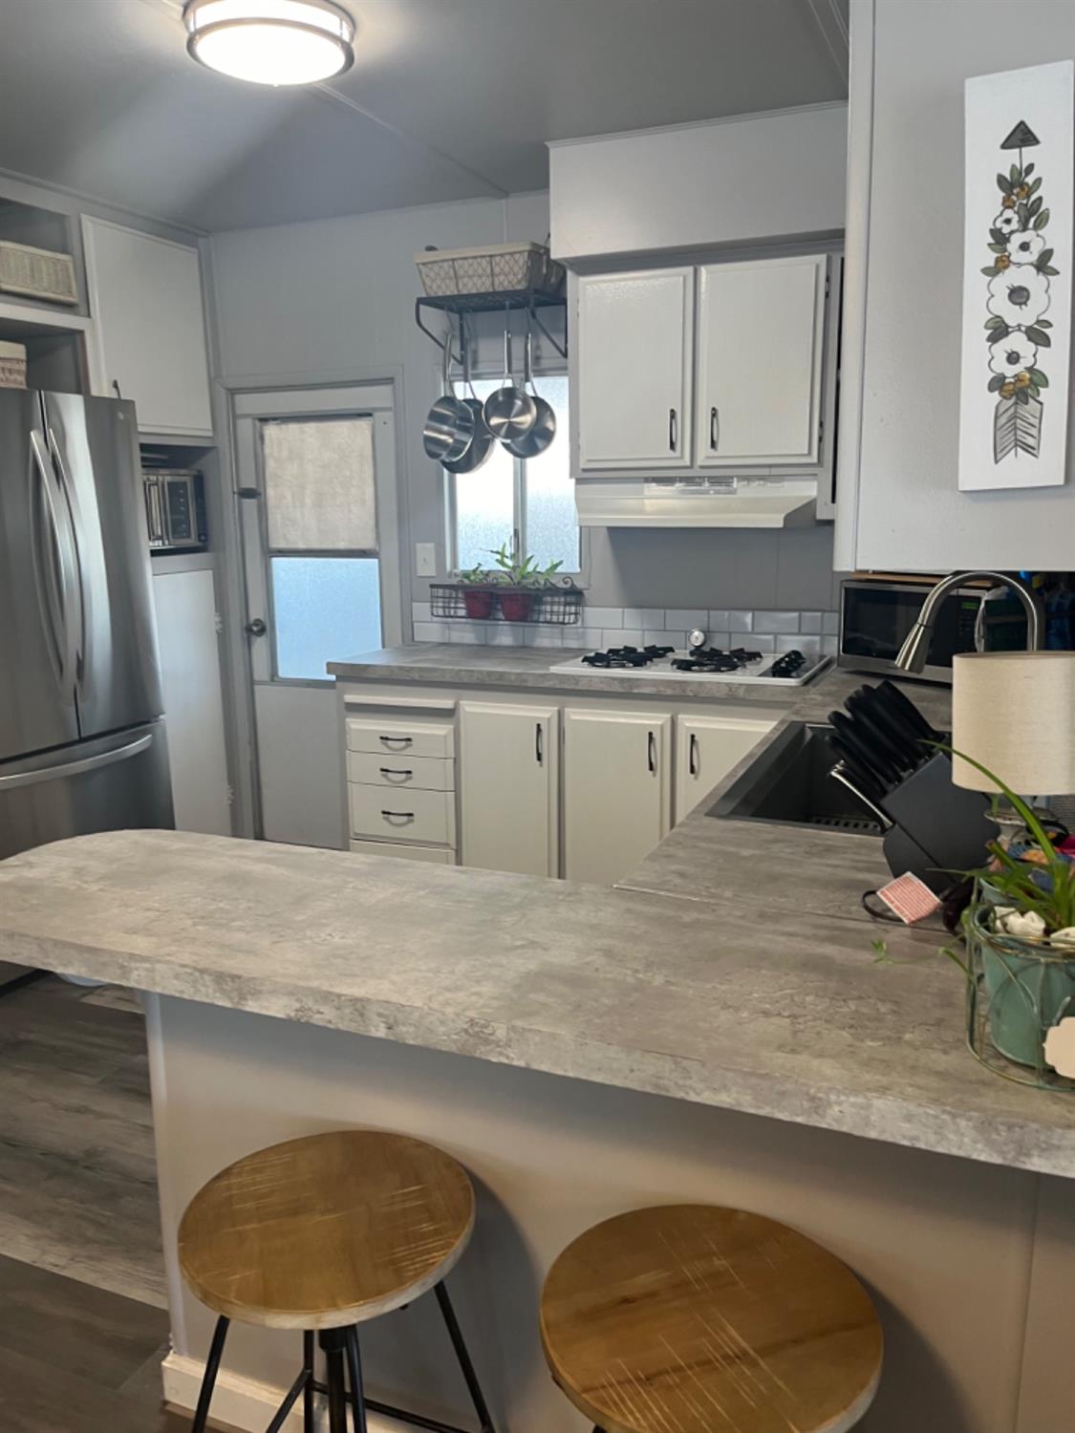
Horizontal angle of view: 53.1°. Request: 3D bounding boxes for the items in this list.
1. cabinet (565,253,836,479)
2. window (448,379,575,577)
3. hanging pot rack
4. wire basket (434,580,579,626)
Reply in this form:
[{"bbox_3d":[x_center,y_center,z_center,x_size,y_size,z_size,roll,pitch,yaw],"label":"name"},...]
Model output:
[{"bbox_3d":[0.522,-1.073,3.374,0.790,0.627,0.340,4,12,22],"label":"cabinet"},{"bbox_3d":[-0.092,-0.865,3.869,0.535,0.700,0.060,4,12,23],"label":"window"},{"bbox_3d":[-0.147,-1.311,3.638,0.415,0.188,0.275,4,12,22],"label":"hanging pot rack"},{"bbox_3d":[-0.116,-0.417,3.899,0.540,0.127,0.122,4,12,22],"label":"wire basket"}]

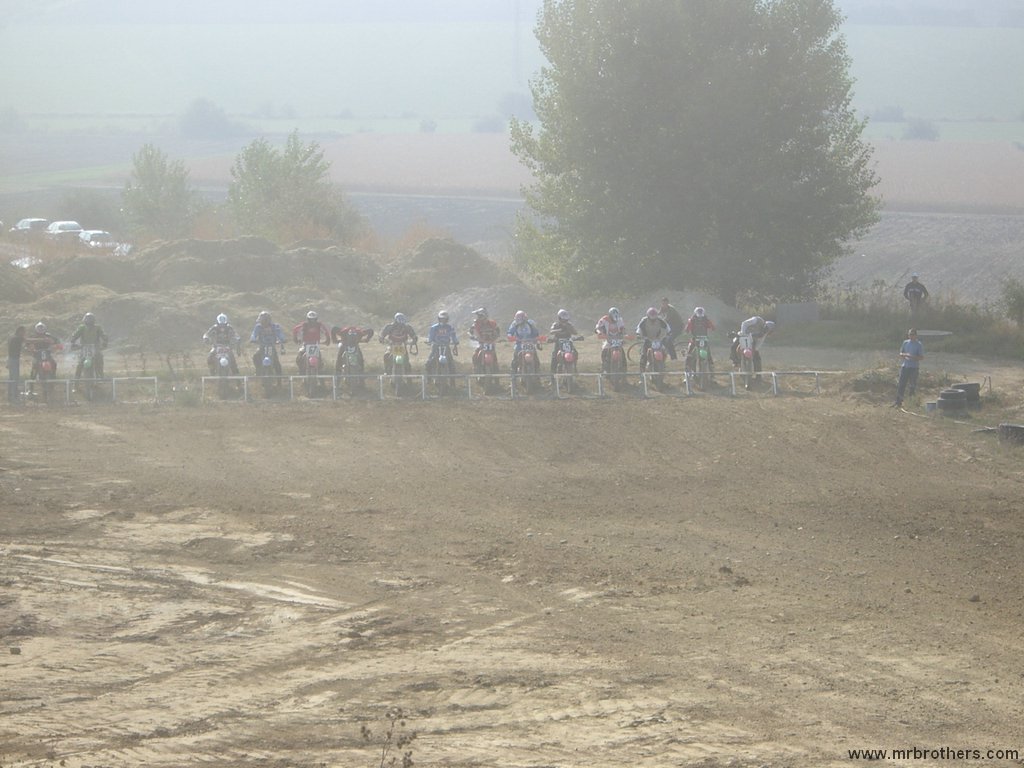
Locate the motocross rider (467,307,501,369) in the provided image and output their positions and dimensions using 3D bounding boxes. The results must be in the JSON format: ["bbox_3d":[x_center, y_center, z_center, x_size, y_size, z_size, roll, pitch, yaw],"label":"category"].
[{"bbox_3d":[-0.634,-0.876,77.710,0.760,1.760,0.800,0,6,-4],"label":"motocross rider"}]

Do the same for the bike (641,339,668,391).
[{"bbox_3d":[3.335,-0.506,79.543,0.800,1.220,2.100,-1,6,-5],"label":"bike"}]

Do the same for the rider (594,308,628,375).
[{"bbox_3d":[2.252,-0.875,77.104,0.760,1.730,0.850,0,5,-4],"label":"rider"}]

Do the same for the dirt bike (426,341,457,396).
[{"bbox_3d":[-1.604,-0.353,76.727,0.800,1.180,2.100,0,5,-4],"label":"dirt bike"}]

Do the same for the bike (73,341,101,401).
[{"bbox_3d":[-9.634,-0.339,76.797,0.800,1.230,2.100,0,6,-4],"label":"bike"}]

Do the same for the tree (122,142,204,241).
[{"bbox_3d":[-20.152,-11.015,195.000,4.800,5.800,4.700,-1,6,-5],"label":"tree"}]

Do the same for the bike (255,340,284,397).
[{"bbox_3d":[-5.718,-0.370,78.558,0.800,1.220,2.100,-1,6,-5],"label":"bike"}]

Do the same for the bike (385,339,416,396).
[{"bbox_3d":[-2.535,-0.353,76.663,0.800,1.180,2.100,0,5,-4],"label":"bike"}]

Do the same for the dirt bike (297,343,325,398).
[{"bbox_3d":[-4.572,-0.343,76.522,0.800,1.180,2.100,0,5,-4],"label":"dirt bike"}]

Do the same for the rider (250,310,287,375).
[{"bbox_3d":[-5.689,-0.900,78.876,0.850,1.620,0.850,-1,6,-5],"label":"rider"}]

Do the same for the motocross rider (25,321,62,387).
[{"bbox_3d":[-10.589,-0.644,76.218,0.850,1.500,0.850,0,5,-4],"label":"motocross rider"}]

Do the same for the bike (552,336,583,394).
[{"bbox_3d":[1.272,-0.460,79.321,0.800,1.220,2.100,-1,6,-5],"label":"bike"}]

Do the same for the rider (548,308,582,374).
[{"bbox_3d":[1.235,-0.842,77.828,0.800,1.740,0.800,0,6,-4],"label":"rider"}]

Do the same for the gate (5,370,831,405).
[{"bbox_3d":[-2.160,0.078,75.500,18.900,0.580,0.400,0,5,-4],"label":"gate"}]

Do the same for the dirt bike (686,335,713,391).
[{"bbox_3d":[4.371,-0.506,79.654,0.800,1.220,2.100,-1,6,-5],"label":"dirt bike"}]

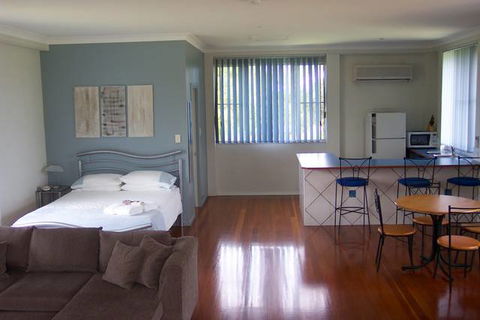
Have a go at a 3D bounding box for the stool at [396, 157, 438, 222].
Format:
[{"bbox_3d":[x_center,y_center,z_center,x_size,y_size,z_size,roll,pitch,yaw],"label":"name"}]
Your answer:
[{"bbox_3d":[2.537,0.492,7.349,0.470,1.070,0.510,-1,6,2],"label":"stool"}]

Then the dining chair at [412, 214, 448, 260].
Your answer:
[{"bbox_3d":[2.264,0.727,6.088,0.420,0.880,0.460,-1,7,4],"label":"dining chair"}]

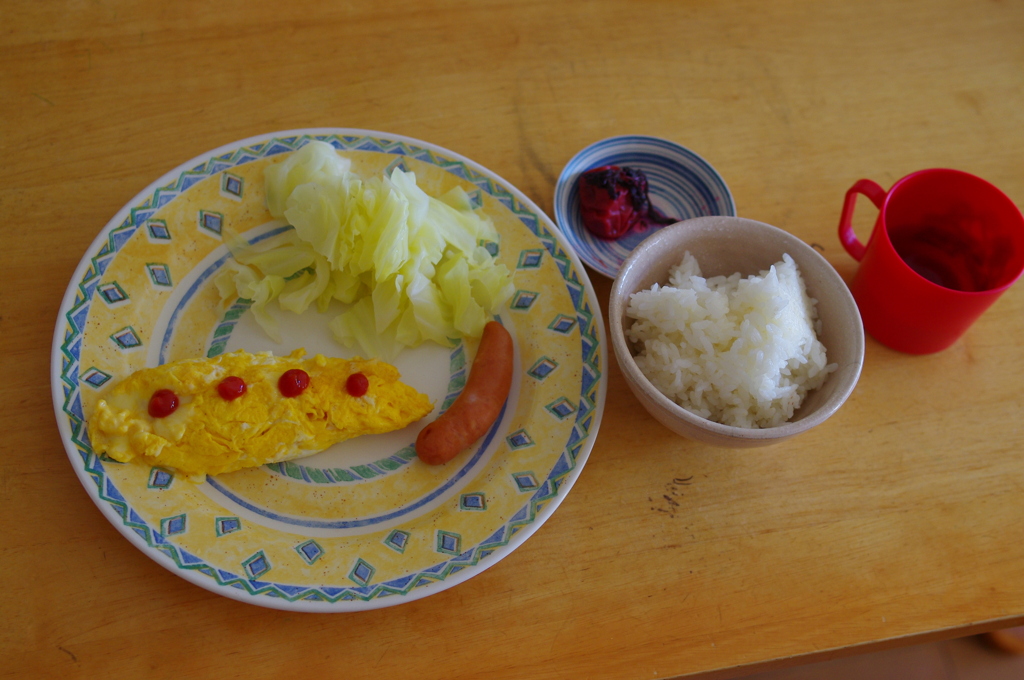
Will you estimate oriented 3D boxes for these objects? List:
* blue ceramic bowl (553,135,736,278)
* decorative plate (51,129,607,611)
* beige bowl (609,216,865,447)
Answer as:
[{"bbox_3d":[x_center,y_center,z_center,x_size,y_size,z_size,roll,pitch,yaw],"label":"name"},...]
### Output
[{"bbox_3d":[0.070,-0.064,0.703,0.098,0.022,0.098,3,60,-5],"label":"blue ceramic bowl"},{"bbox_3d":[-0.086,0.008,0.641,0.266,0.023,0.266,3,60,-5],"label":"decorative plate"},{"bbox_3d":[0.104,0.007,0.645,0.122,0.060,0.122,3,60,-5],"label":"beige bowl"}]

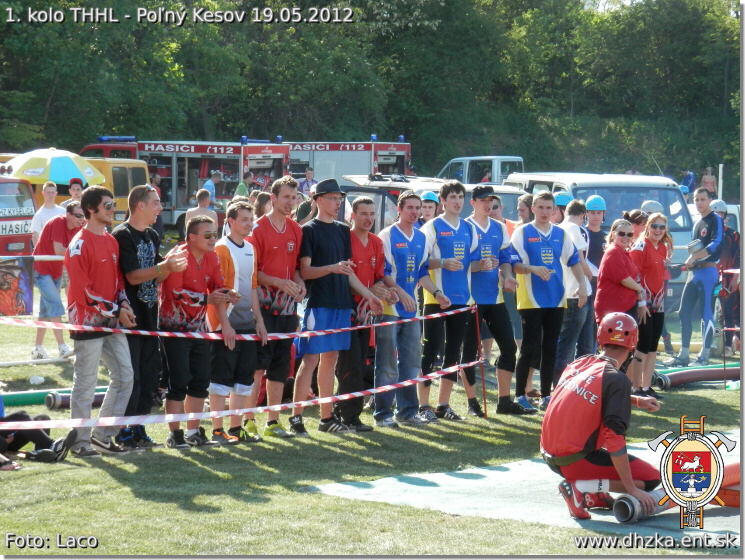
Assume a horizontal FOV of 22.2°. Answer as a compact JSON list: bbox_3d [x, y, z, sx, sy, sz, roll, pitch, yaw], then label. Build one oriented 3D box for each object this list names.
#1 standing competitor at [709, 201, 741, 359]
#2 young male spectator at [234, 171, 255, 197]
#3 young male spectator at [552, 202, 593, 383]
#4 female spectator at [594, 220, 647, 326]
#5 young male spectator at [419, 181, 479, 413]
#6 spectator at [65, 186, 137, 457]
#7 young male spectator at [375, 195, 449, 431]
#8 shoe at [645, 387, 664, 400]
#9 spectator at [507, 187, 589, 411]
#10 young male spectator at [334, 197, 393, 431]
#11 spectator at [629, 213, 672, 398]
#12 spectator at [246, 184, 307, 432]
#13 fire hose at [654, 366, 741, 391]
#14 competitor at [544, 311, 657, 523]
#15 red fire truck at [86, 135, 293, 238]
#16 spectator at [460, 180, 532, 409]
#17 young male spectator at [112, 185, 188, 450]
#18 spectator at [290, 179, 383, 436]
[{"bbox_3d":[4.057,-0.029,21.600,0.580,1.810,0.450,1,2,20],"label":"standing competitor"},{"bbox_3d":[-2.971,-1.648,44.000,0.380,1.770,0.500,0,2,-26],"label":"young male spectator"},{"bbox_3d":[1.847,0.115,17.500,0.520,1.770,0.380,2,2,30],"label":"young male spectator"},{"bbox_3d":[2.109,0.248,16.252,0.430,1.542,0.480,3,4,25],"label":"female spectator"},{"bbox_3d":[0.597,0.155,14.900,0.540,1.830,0.420,-1,3,-27],"label":"young male spectator"},{"bbox_3d":[-1.872,0.268,13.073,0.450,1.818,0.500,4,5,38],"label":"spectator"},{"bbox_3d":[0.304,0.216,14.400,0.530,1.780,0.440,-1,2,-36],"label":"young male spectator"},{"bbox_3d":[2.455,0.988,16.500,0.100,0.110,0.270,-2,4,-34],"label":"shoe"},{"bbox_3d":[1.415,0.154,15.502,0.600,1.770,0.420,-1,3,-10],"label":"spectator"},{"bbox_3d":[-0.049,0.246,14.355,0.480,1.741,0.430,-2,5,-40],"label":"young male spectator"},{"bbox_3d":[2.435,0.213,16.469,0.450,1.592,0.350,-1,4,-28],"label":"spectator"},{"bbox_3d":[-0.688,0.189,13.930,0.500,1.893,0.420,-2,5,-36],"label":"spectator"},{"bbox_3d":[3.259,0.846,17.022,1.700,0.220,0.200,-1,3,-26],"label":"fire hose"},{"bbox_3d":[1.274,0.747,10.590,0.720,1.090,0.600,-3,4,-42],"label":"competitor"},{"bbox_3d":[-5.598,-2.482,51.867,6.800,2.850,2.150,3,5,34],"label":"red fire truck"},{"bbox_3d":[0.986,0.155,15.195,0.560,1.800,0.470,-1,3,-19],"label":"spectator"},{"bbox_3d":[-1.561,0.265,13.146,0.500,1.790,0.540,2,4,37],"label":"young male spectator"},{"bbox_3d":[-0.271,0.188,14.121,0.550,1.881,0.560,5,5,45],"label":"spectator"}]

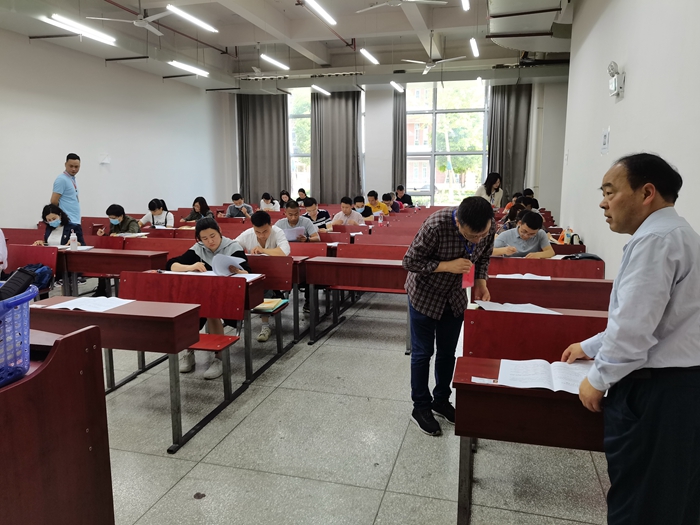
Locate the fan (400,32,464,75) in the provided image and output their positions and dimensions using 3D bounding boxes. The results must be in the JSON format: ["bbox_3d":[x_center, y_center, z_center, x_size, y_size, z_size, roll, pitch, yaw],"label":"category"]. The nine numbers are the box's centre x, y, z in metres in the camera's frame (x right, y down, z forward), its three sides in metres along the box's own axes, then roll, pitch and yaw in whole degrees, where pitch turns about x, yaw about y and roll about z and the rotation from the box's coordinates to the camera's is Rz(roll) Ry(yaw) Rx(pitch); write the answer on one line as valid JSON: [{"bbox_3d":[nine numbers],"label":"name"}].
[{"bbox_3d":[1.415,-3.670,9.092,1.220,0.620,1.220,2,10,15],"label":"fan"}]

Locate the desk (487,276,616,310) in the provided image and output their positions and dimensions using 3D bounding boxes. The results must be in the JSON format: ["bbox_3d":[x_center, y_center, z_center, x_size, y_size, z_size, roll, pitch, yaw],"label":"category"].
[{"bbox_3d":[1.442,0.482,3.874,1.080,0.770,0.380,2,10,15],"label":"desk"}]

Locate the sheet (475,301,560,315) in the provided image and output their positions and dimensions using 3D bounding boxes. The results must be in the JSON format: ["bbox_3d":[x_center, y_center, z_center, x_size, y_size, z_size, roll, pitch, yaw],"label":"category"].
[{"bbox_3d":[0.974,0.270,3.053,0.410,0.050,0.290,-3,10,-16],"label":"sheet"}]

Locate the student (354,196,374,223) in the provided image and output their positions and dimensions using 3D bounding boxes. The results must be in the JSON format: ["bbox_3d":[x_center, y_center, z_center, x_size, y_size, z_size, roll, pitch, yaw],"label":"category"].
[{"bbox_3d":[0.209,-0.517,8.719,0.490,1.150,0.700,2,10,15],"label":"student"}]

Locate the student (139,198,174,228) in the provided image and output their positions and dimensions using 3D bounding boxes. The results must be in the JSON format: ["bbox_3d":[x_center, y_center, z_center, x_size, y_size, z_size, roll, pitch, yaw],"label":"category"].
[{"bbox_3d":[-2.941,-0.381,8.040,0.540,1.230,0.800,3,10,15],"label":"student"}]

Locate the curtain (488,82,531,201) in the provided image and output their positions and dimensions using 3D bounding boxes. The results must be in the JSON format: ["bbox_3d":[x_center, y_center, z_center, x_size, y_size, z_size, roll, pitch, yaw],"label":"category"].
[{"bbox_3d":[3.897,-2.480,12.932,0.950,3.600,0.180,2,10,15],"label":"curtain"}]

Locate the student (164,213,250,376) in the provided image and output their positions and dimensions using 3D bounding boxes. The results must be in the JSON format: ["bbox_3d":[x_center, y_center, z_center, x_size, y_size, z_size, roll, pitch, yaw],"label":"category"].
[{"bbox_3d":[-1.162,0.235,4.403,0.680,1.200,0.800,3,10,15],"label":"student"}]

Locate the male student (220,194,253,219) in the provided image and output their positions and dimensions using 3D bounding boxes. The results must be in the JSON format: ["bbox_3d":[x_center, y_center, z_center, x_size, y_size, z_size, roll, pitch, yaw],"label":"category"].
[{"bbox_3d":[-2.067,-0.661,9.725,0.550,1.180,0.660,2,10,15],"label":"male student"}]

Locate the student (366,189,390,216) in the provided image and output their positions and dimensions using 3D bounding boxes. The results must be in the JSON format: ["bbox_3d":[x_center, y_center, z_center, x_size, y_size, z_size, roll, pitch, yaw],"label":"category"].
[{"bbox_3d":[0.470,-0.698,9.615,0.490,1.210,0.700,3,10,20],"label":"student"}]

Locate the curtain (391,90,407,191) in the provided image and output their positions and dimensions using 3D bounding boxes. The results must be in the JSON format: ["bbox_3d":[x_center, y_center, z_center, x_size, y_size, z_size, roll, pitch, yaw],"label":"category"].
[{"bbox_3d":[1.252,-2.604,13.636,0.397,3.669,0.180,3,10,15],"label":"curtain"}]

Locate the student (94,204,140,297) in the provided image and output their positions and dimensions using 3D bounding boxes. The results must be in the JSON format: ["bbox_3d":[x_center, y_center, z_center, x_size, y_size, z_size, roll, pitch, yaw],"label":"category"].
[{"bbox_3d":[-2.850,-0.142,6.521,0.530,1.145,0.720,2,10,15],"label":"student"}]

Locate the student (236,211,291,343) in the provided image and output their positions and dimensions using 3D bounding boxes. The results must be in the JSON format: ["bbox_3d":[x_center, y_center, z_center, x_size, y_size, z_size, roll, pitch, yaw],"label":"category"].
[{"bbox_3d":[-0.873,0.075,5.166,0.570,1.155,0.770,2,10,10],"label":"student"}]

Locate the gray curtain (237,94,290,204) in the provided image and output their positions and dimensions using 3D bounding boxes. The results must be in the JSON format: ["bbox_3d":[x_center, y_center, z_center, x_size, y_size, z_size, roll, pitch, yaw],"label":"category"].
[{"bbox_3d":[-2.388,-2.768,14.646,1.564,3.676,0.180,3,10,15],"label":"gray curtain"}]

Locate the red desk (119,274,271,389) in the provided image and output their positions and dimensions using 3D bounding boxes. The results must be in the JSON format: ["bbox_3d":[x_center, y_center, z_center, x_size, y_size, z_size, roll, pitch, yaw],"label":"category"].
[{"bbox_3d":[-1.166,0.454,3.976,1.030,0.800,0.450,2,10,15],"label":"red desk"}]

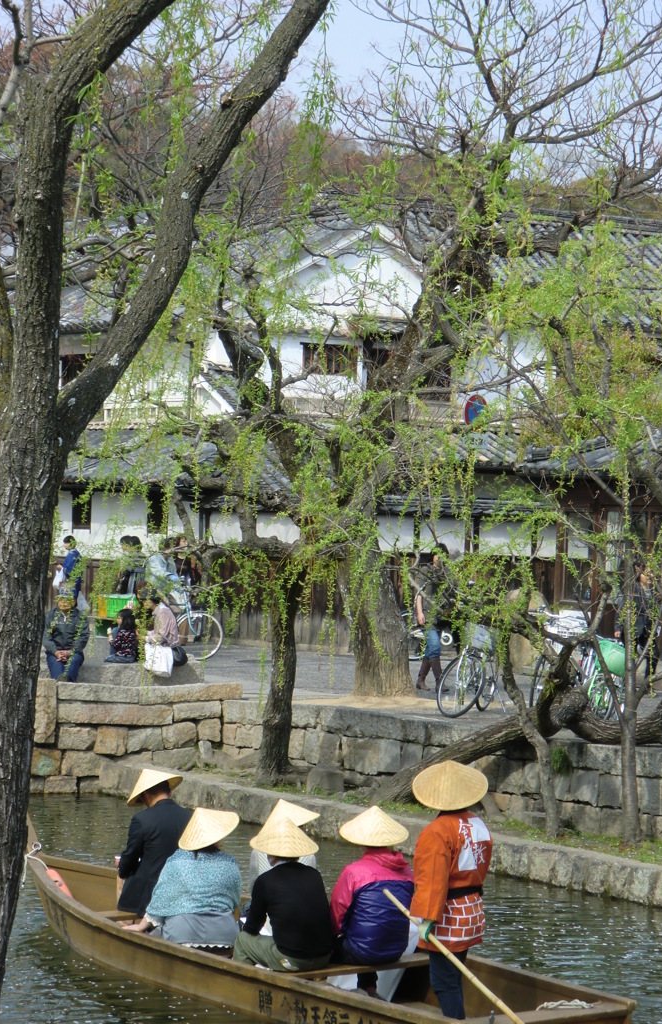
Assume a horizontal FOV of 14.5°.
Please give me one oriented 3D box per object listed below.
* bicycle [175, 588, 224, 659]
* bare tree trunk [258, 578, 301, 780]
[{"bbox_3d":[-2.320,1.480,36.200,1.750,1.080,0.550,0,0,18],"label":"bicycle"},{"bbox_3d":[-0.510,1.670,25.800,0.420,1.980,0.400,1,-1,0],"label":"bare tree trunk"}]

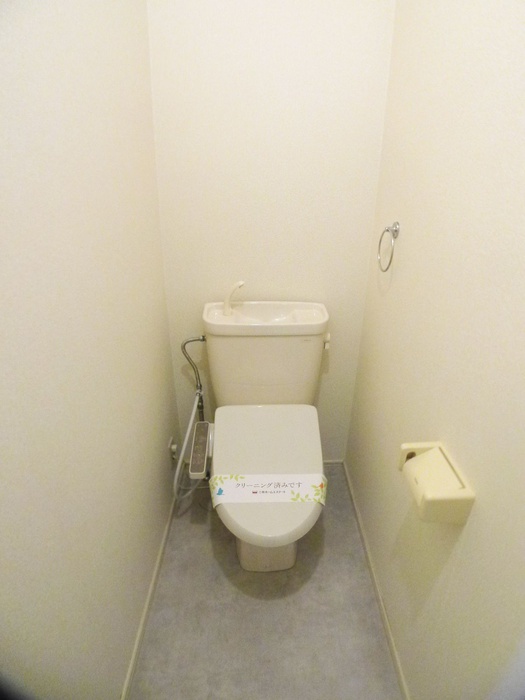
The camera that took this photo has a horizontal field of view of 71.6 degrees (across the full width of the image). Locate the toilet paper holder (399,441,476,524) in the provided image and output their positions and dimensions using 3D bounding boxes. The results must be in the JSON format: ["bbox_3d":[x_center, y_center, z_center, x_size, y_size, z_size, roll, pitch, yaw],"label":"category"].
[{"bbox_3d":[0.359,0.283,0.780,0.106,0.085,0.168,0,25,0],"label":"toilet paper holder"}]

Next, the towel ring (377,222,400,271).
[{"bbox_3d":[0.397,-0.322,1.140,0.043,0.155,0.143,0,25,0],"label":"towel ring"}]

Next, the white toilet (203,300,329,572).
[{"bbox_3d":[0.008,0.355,1.277,0.454,0.852,0.801,0,25,0],"label":"white toilet"}]

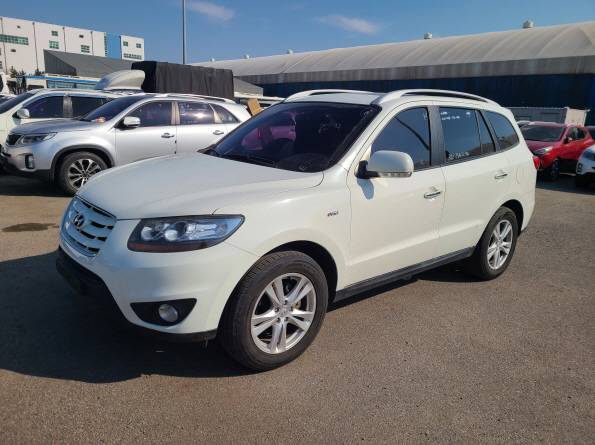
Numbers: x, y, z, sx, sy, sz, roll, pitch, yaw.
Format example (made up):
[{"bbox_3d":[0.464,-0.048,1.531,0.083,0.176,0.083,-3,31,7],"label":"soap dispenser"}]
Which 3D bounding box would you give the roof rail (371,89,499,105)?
[{"bbox_3d":[1.246,-1.034,3.768,1.830,0.155,0.090,-9,17,-40],"label":"roof rail"}]

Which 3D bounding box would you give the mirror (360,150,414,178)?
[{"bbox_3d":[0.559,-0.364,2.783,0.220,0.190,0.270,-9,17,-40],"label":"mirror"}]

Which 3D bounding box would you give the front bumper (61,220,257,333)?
[{"bbox_3d":[-1.075,0.212,2.863,0.770,0.660,1.860,-9,17,-40],"label":"front bumper"}]

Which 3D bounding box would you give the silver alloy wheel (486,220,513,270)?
[{"bbox_3d":[1.932,0.207,4.416,0.490,0.490,0.170,-9,17,-40],"label":"silver alloy wheel"}]

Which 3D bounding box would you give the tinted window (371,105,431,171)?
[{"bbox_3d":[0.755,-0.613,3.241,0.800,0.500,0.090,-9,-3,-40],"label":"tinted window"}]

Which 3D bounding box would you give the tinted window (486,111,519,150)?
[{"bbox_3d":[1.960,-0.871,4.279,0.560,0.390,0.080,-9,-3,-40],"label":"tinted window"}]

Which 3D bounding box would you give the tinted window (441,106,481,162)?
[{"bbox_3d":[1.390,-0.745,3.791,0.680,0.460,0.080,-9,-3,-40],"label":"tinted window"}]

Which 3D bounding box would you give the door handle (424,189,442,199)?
[{"bbox_3d":[1.010,-0.215,3.338,0.220,0.050,0.055,-9,17,-40],"label":"door handle"}]

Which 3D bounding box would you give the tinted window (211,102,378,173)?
[{"bbox_3d":[-0.120,-0.707,3.451,0.900,0.180,1.400,-43,36,-24],"label":"tinted window"}]

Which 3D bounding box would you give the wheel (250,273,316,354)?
[{"bbox_3d":[-0.123,0.521,2.692,0.490,0.490,0.170,-9,17,-40],"label":"wheel"}]

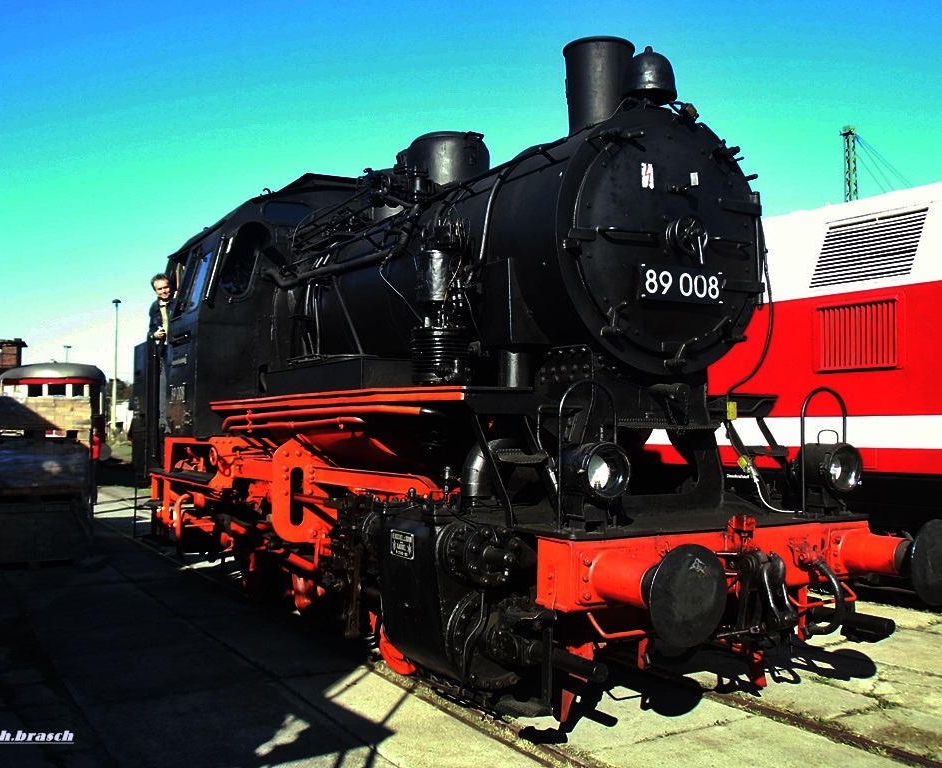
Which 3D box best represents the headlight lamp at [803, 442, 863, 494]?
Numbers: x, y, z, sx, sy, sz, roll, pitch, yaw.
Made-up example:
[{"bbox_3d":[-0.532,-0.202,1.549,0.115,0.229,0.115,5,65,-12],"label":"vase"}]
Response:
[{"bbox_3d":[2.117,0.480,5.736,0.280,0.280,0.250,1,-3,-30],"label":"headlight lamp"}]

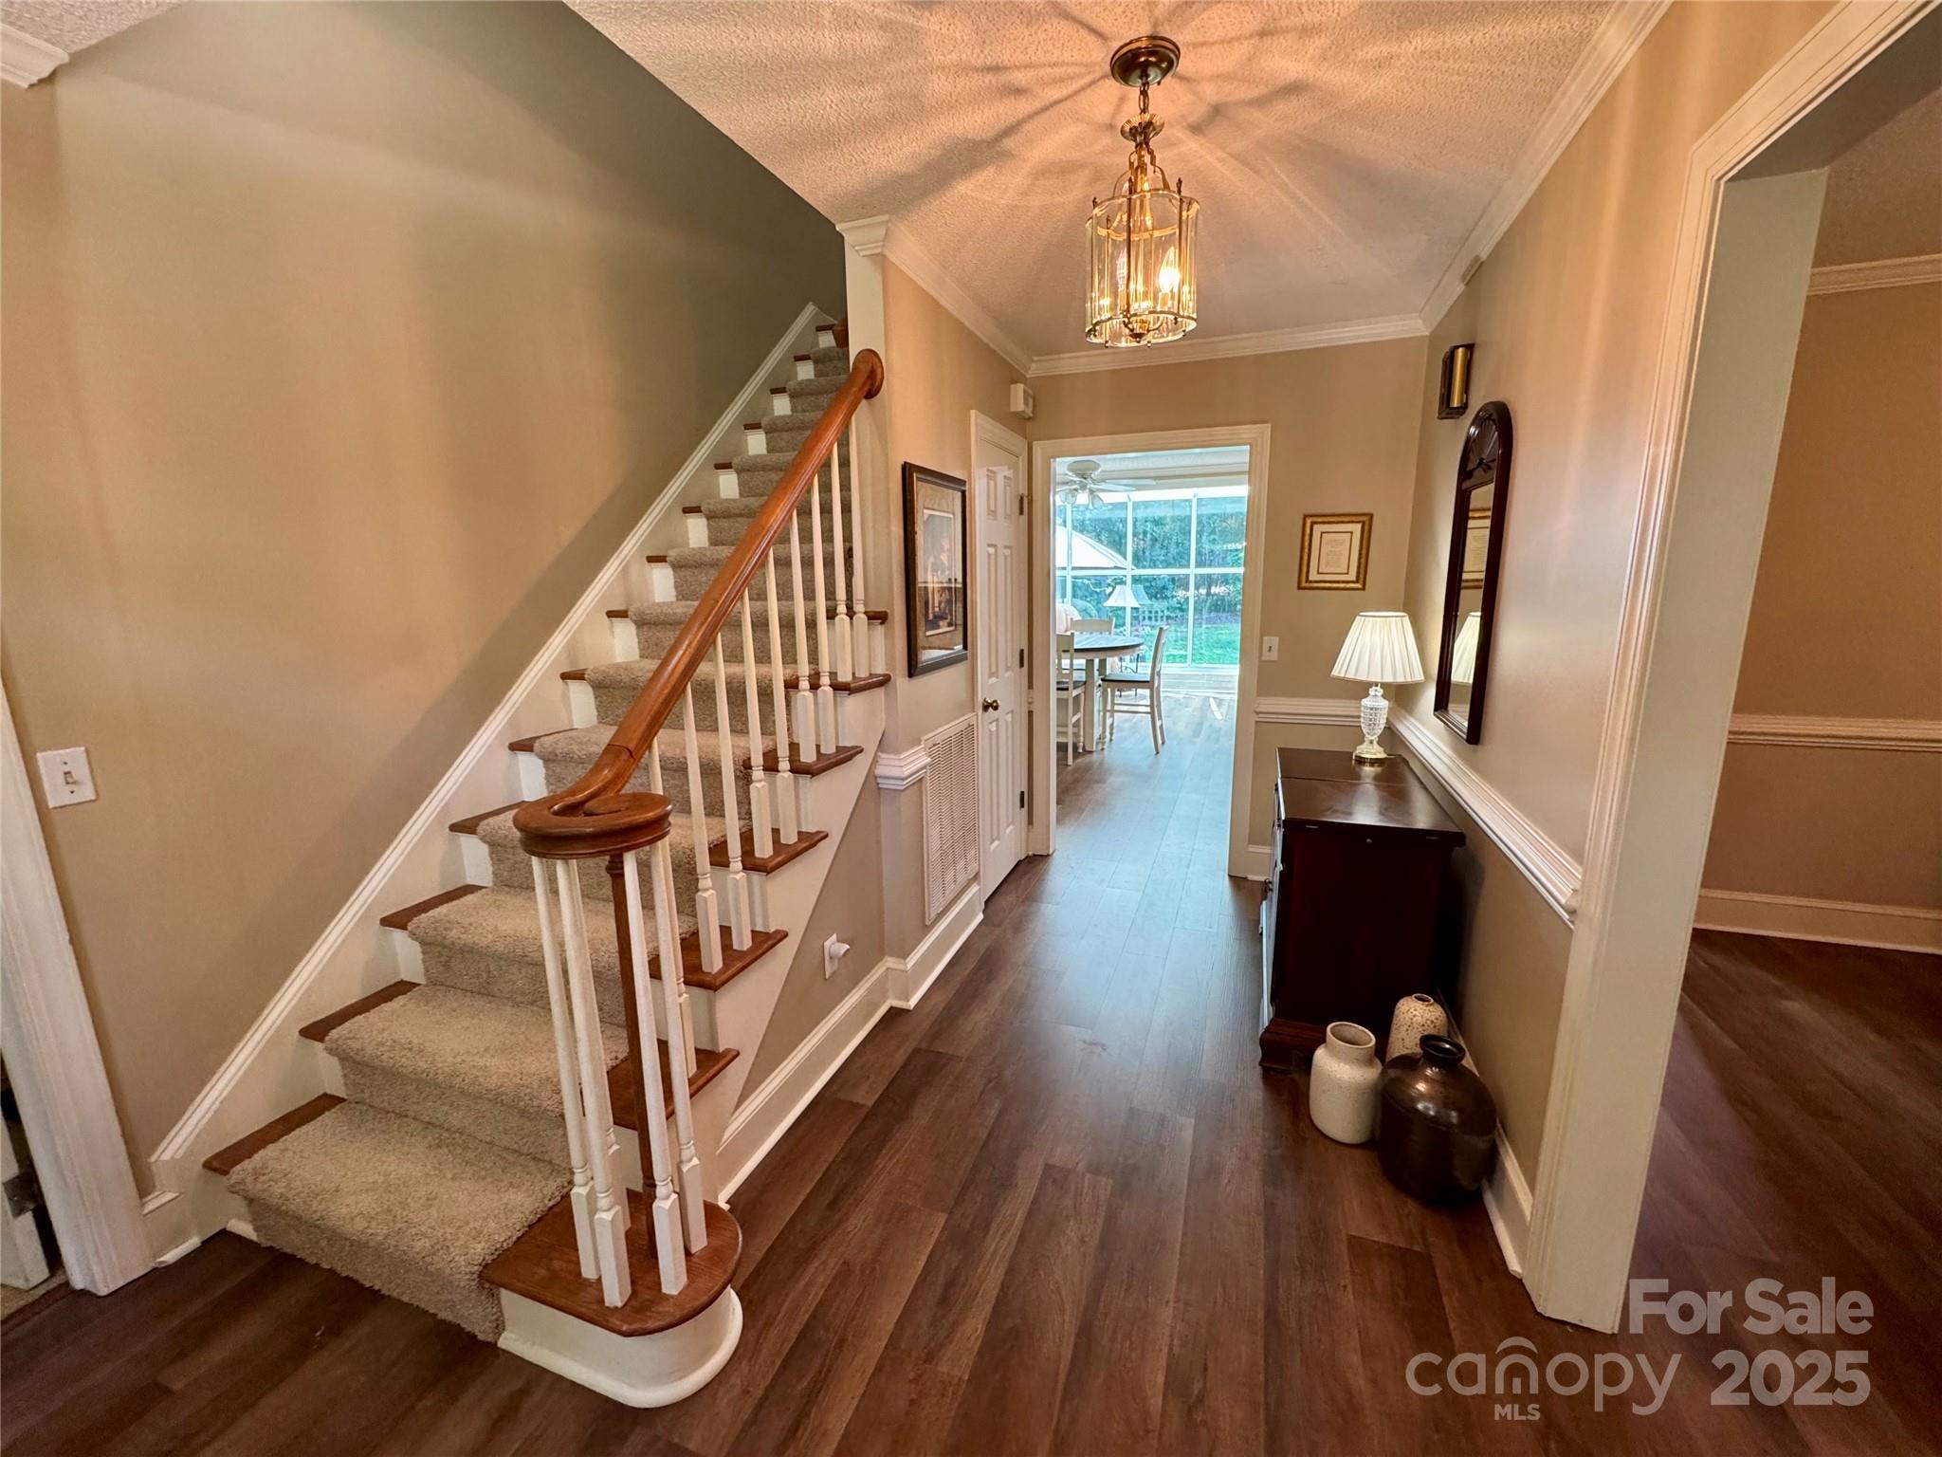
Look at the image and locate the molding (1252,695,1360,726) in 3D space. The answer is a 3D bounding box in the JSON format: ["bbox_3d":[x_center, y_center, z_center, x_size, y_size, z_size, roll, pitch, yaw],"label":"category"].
[{"bbox_3d":[1.593,-0.074,3.592,0.530,0.120,0.035,3,12,20],"label":"molding"}]

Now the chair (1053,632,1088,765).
[{"bbox_3d":[0.648,-0.268,6.297,0.465,1.030,0.530,3,12,20],"label":"chair"}]

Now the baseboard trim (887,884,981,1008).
[{"bbox_3d":[-0.116,0.820,3.076,0.085,0.160,0.785,3,12,20],"label":"baseboard trim"}]

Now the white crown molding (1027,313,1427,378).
[{"bbox_3d":[1.066,-1.679,3.459,1.689,0.076,0.052,3,12,20],"label":"white crown molding"}]

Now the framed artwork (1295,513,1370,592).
[{"bbox_3d":[1.603,-0.776,3.465,0.277,0.324,0.022,3,12,20],"label":"framed artwork"}]

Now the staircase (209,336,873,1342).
[{"bbox_3d":[-0.681,-0.423,2.776,1.340,2.760,3.080,3,12,20],"label":"staircase"}]

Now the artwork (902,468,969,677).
[{"bbox_3d":[-0.110,-0.556,2.814,0.024,0.688,0.565,3,12,20],"label":"artwork"}]

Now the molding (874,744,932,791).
[{"bbox_3d":[-0.230,0.119,2.627,0.110,0.120,0.235,3,12,20],"label":"molding"}]

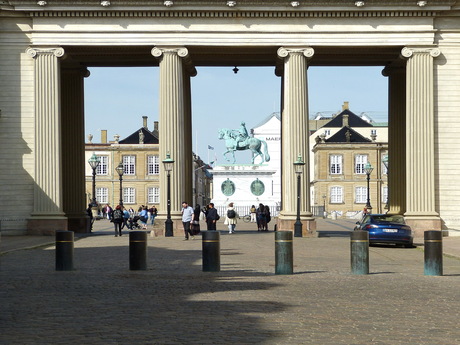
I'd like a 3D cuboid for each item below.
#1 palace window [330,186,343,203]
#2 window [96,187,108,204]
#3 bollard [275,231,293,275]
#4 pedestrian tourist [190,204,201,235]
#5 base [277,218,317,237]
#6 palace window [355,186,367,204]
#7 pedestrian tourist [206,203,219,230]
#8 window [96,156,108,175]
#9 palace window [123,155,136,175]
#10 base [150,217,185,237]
[{"bbox_3d":[15.499,3.268,166.000,1.780,2.400,0.300,0,-2,1],"label":"palace window"},{"bbox_3d":[-19.574,3.588,176.000,1.863,2.572,0.250,0,-2,1],"label":"window"},{"bbox_3d":[1.217,1.820,25.800,0.400,0.980,0.400,0,-2,1],"label":"bollard"},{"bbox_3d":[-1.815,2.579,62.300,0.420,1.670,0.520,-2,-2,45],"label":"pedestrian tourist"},{"bbox_3d":[3.495,2.904,59.800,2.030,0.930,2.000,0,-2,1],"label":"base"},{"bbox_3d":[18.641,3.260,162.000,1.700,2.450,0.250,0,-2,1],"label":"palace window"},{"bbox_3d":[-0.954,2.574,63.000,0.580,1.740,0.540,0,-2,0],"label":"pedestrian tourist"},{"bbox_3d":[-19.574,-1.016,176.000,1.863,2.926,0.250,0,-2,1],"label":"window"},{"bbox_3d":[-14.847,-1.139,169.000,2.000,2.950,0.300,0,-2,1],"label":"palace window"},{"bbox_3d":[-3.129,2.880,60.400,2.050,1.000,2.000,0,-2,1],"label":"base"}]

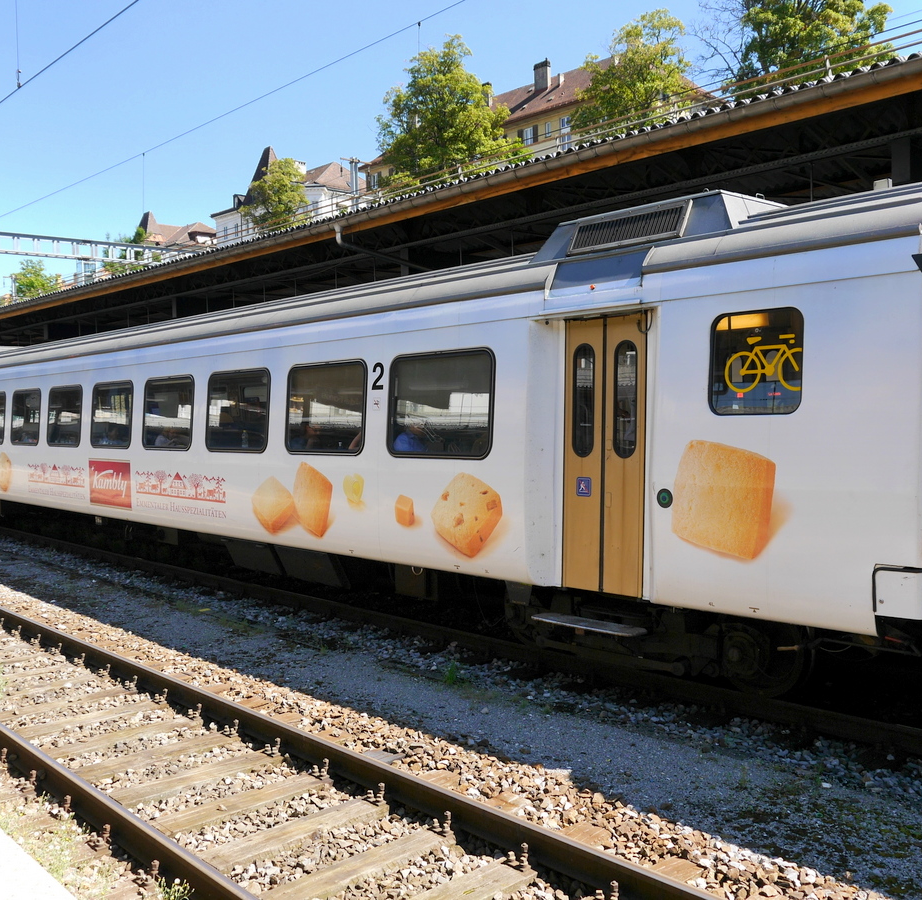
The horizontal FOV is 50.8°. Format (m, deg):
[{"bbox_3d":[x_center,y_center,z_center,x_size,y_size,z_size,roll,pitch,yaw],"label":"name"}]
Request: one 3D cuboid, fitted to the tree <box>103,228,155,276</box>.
[{"bbox_3d":[-33.955,-18.883,99.753,5.337,7.500,5.337,-2,2,-18],"label":"tree"}]

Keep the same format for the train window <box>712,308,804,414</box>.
[{"bbox_3d":[2.047,-0.596,6.739,0.080,0.731,0.725,3,-1,-42],"label":"train window"}]

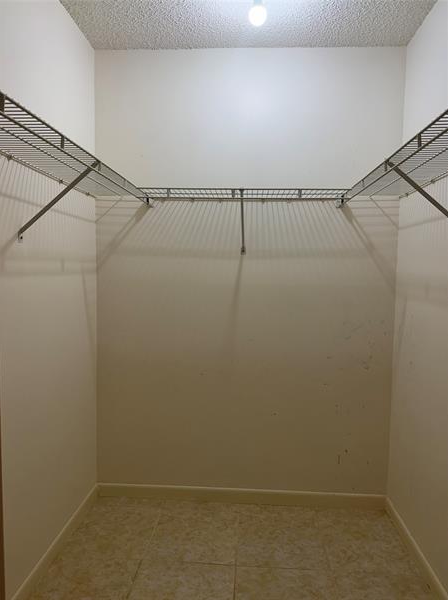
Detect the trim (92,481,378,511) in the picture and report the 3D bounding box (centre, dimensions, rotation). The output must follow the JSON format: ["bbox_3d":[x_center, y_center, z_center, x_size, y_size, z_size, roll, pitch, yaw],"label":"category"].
[{"bbox_3d":[0.082,1.093,2.320,1.621,0.080,0.014,1,4,4],"label":"trim"}]

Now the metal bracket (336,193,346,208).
[{"bbox_3d":[0.611,-0.515,2.162,0.044,0.070,0.050,1,4,4],"label":"metal bracket"}]

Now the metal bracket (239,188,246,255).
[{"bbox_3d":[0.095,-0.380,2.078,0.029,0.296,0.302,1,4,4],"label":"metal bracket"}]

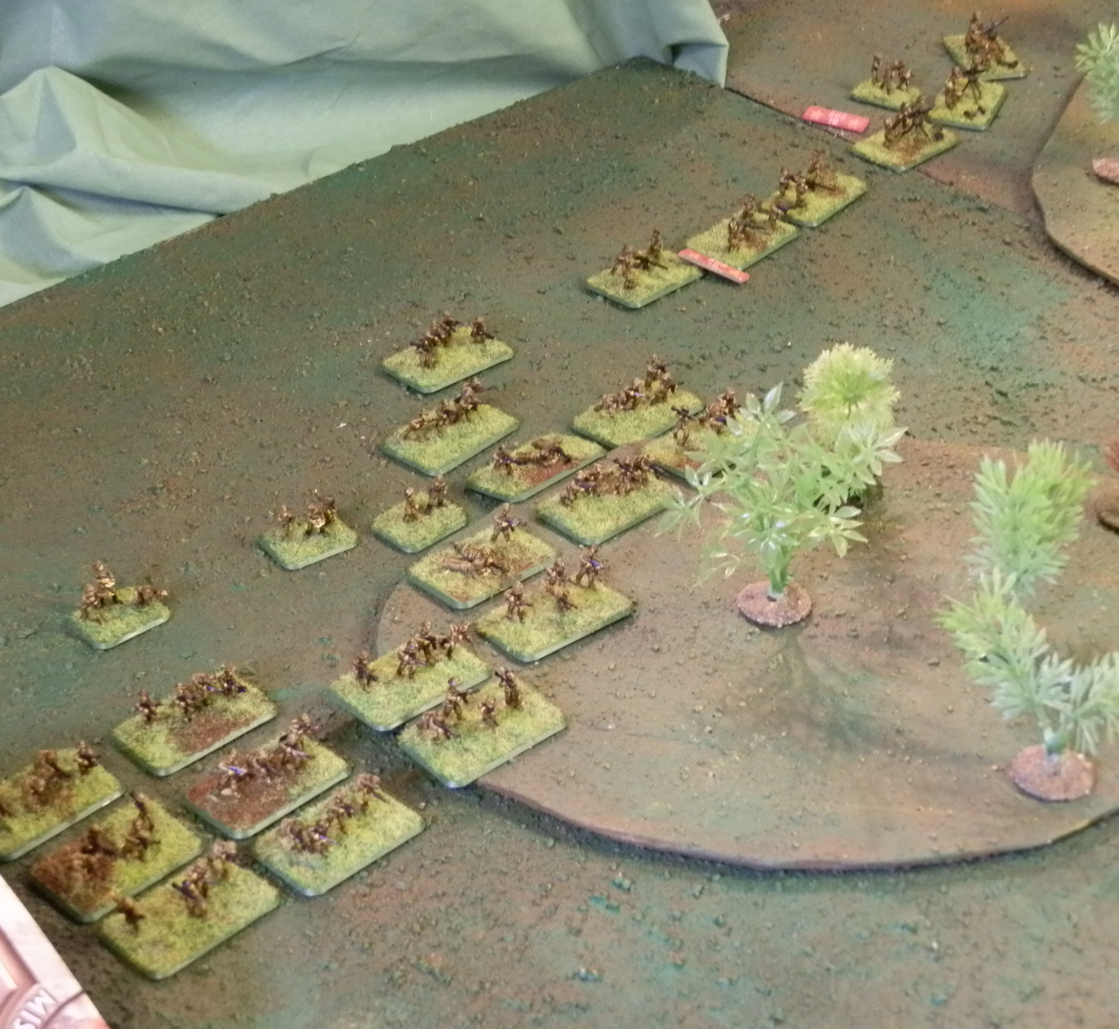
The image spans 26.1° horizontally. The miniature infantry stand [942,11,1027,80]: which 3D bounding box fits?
[{"bbox_3d":[0.217,-0.244,1.233,0.032,0.025,0.050,-6,35,-6],"label":"miniature infantry stand"}]

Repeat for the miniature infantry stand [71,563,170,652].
[{"bbox_3d":[-0.158,0.028,0.861,0.032,0.024,0.025,-27,42,-31],"label":"miniature infantry stand"}]

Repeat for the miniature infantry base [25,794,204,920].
[{"bbox_3d":[-0.139,0.101,0.753,0.033,0.019,0.050,27,43,37],"label":"miniature infantry base"}]

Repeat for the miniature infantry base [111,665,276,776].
[{"bbox_3d":[-0.124,0.064,0.810,0.050,0.018,0.033,-29,41,-34],"label":"miniature infantry base"}]

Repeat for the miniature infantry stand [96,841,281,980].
[{"bbox_3d":[-0.113,0.115,0.737,0.050,0.021,0.032,-30,44,-35],"label":"miniature infantry stand"}]

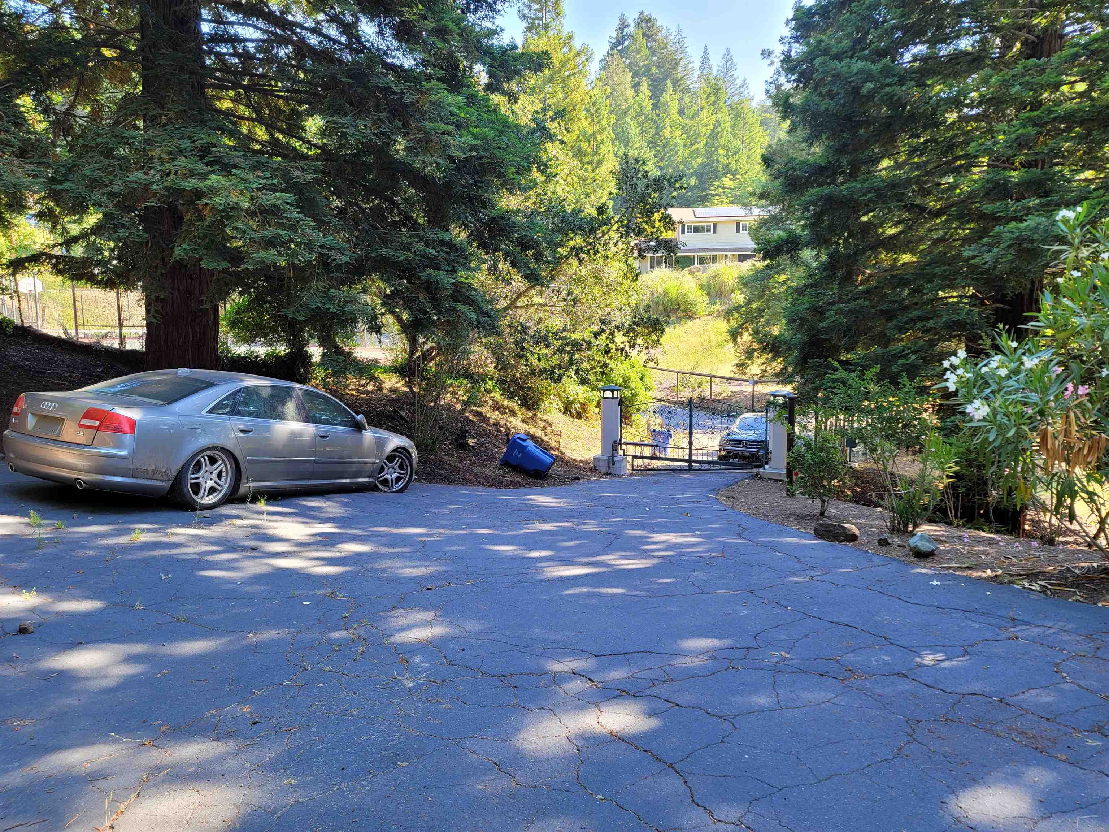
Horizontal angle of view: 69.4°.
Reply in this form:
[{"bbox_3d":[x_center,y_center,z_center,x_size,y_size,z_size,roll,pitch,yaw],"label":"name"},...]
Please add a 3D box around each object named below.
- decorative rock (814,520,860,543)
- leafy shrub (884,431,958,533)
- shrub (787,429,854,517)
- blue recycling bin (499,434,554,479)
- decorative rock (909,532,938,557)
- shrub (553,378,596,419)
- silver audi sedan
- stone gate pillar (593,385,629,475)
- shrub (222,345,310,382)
[{"bbox_3d":[3.368,1.379,9.550,0.550,0.240,0.370,1,3,17],"label":"decorative rock"},{"bbox_3d":[4.708,0.852,10.300,0.960,1.310,0.900,1,3,24],"label":"leafy shrub"},{"bbox_3d":[3.985,0.863,12.000,0.950,1.280,0.950,1,3,18],"label":"shrub"},{"bbox_3d":[-0.574,0.866,17.400,1.060,0.760,0.620,23,-3,19],"label":"blue recycling bin"},{"bbox_3d":[4.032,1.410,8.750,0.340,0.250,0.320,1,3,24],"label":"decorative rock"},{"bbox_3d":[0.559,-0.488,22.000,1.200,1.120,1.100,0,2,0],"label":"shrub"},{"bbox_3d":[-3.681,0.199,9.873,1.900,1.420,5.090,7,1,27],"label":"silver audi sedan"},{"bbox_3d":[1.357,0.344,19.300,0.720,2.170,0.720,0,2,11],"label":"stone gate pillar"},{"bbox_3d":[-5.734,-1.000,15.800,1.850,0.850,1.100,0,2,-11],"label":"shrub"}]

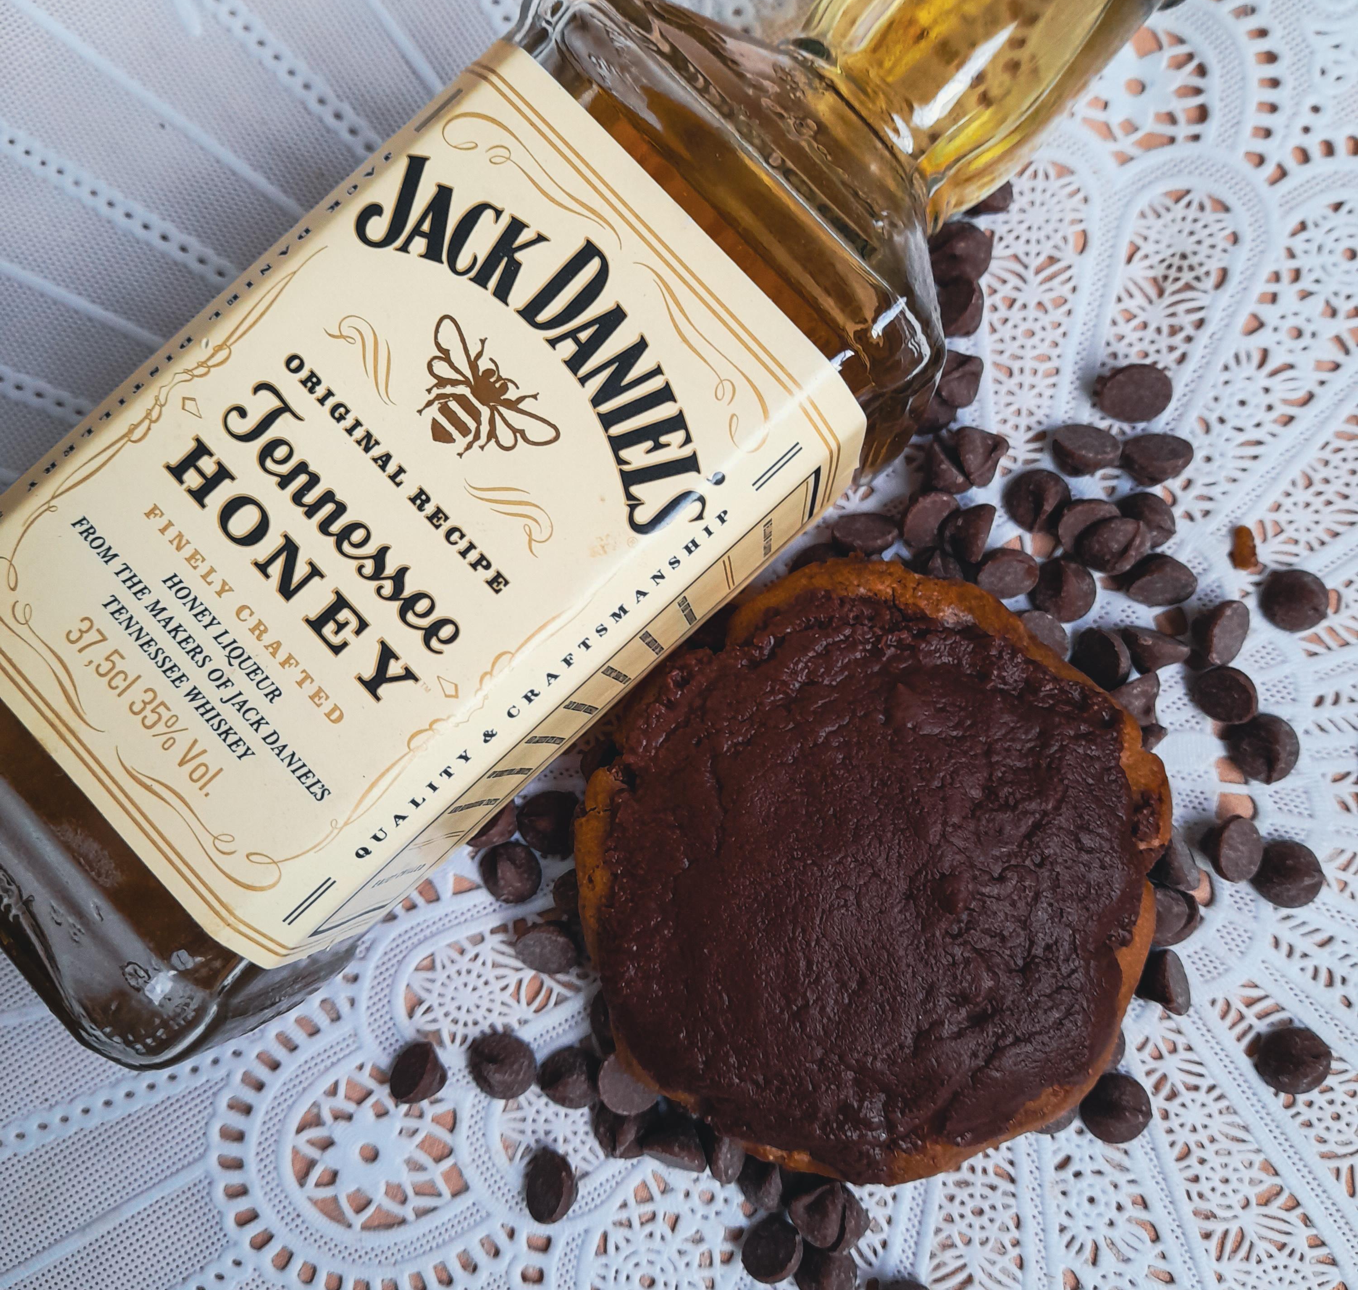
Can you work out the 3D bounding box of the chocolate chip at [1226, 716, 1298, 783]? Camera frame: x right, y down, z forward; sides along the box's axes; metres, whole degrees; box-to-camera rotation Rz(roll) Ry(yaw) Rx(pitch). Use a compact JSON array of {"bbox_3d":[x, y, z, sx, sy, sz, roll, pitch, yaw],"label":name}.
[{"bbox_3d":[0.088,0.016,0.195,0.010,0.007,0.010,0,90,4],"label":"chocolate chip"}]

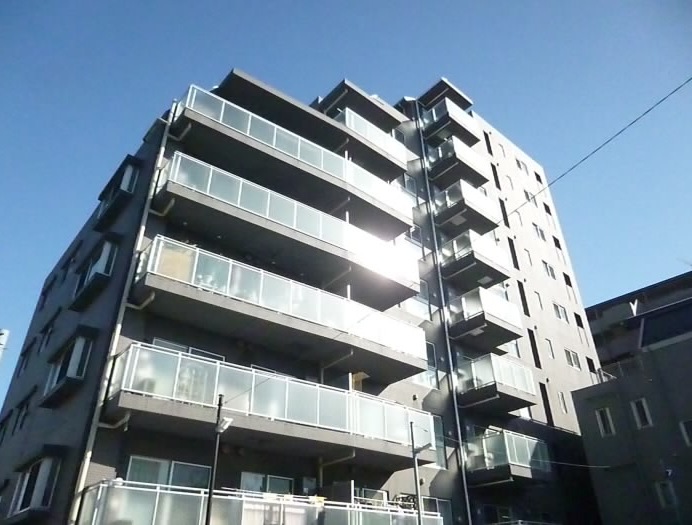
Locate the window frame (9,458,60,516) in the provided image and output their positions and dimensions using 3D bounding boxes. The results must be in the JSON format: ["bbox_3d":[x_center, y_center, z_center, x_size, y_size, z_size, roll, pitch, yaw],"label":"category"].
[{"bbox_3d":[-7.064,5.121,11.433,0.376,0.997,1.981,24,-40,-34],"label":"window frame"}]

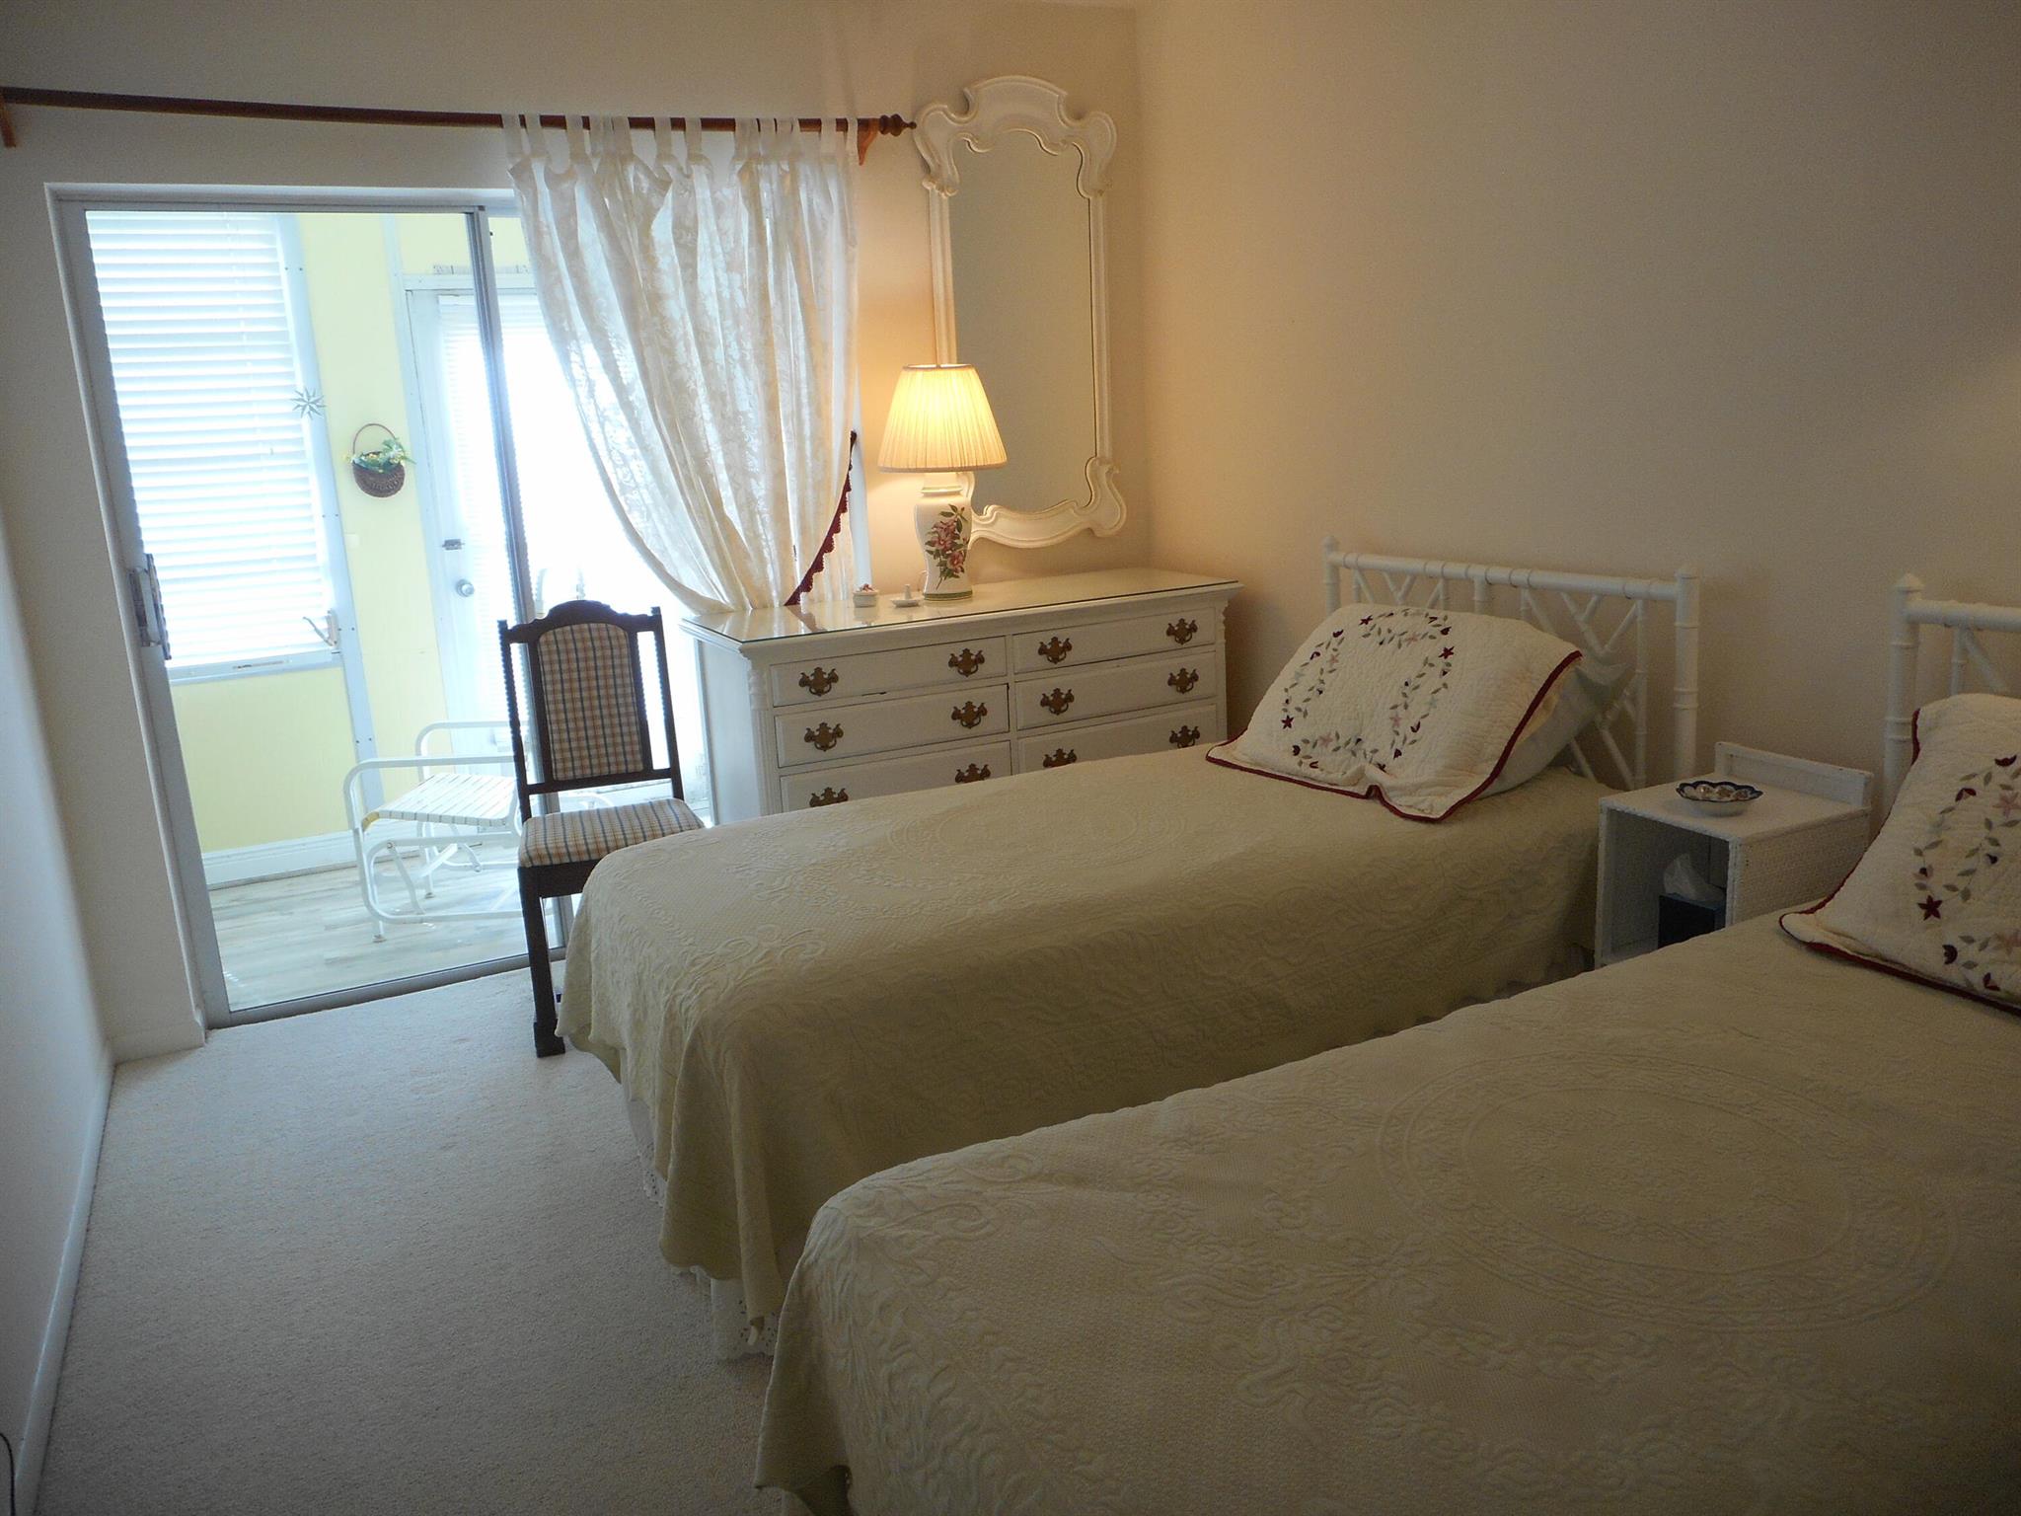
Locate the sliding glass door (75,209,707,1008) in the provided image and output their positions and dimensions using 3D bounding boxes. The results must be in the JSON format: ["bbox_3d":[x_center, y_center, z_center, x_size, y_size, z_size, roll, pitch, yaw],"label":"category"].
[{"bbox_3d":[-1.263,-0.412,3.839,1.829,1.966,0.109,-9,14,-26],"label":"sliding glass door"}]

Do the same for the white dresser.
[{"bbox_3d":[-0.081,0.029,3.995,1.420,0.917,0.553,-9,14,-26],"label":"white dresser"}]

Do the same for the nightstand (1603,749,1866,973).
[{"bbox_3d":[1.301,0.366,2.679,0.341,0.703,0.317,-9,14,-26],"label":"nightstand"}]

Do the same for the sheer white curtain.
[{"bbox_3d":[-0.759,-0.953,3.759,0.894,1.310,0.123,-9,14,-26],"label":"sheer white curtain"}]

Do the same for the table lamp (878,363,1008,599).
[{"bbox_3d":[-0.180,-0.736,3.924,0.378,0.614,0.378,-3,13,1],"label":"table lamp"}]

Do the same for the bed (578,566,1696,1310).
[{"bbox_3d":[0.199,0.190,2.930,2.020,1.046,1.106,-9,14,-26],"label":"bed"}]

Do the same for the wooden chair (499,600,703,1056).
[{"bbox_3d":[-0.988,0.140,3.537,0.457,0.996,0.505,-7,13,-18],"label":"wooden chair"}]

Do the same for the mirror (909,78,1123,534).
[{"bbox_3d":[0.038,-1.249,4.153,0.610,1.276,0.061,-9,14,-26],"label":"mirror"}]

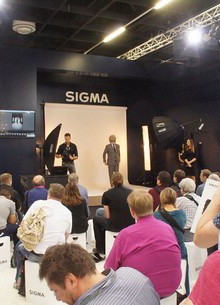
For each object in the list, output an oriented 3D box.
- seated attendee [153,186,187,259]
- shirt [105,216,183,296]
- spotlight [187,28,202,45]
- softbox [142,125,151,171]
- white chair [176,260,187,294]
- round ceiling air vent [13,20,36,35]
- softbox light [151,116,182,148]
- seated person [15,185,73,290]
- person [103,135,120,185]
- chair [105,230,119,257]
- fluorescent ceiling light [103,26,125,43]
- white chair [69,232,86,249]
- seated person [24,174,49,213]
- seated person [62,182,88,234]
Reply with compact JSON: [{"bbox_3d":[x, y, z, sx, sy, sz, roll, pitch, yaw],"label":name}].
[{"bbox_3d":[0.730,1.002,4.220,0.460,1.170,0.740,-1,0,-5],"label":"seated attendee"},{"bbox_3d":[0.265,0.803,2.850,0.600,0.630,0.420,-1,1,-9],"label":"shirt"},{"bbox_3d":[2.159,-2.956,8.800,0.380,0.400,0.400,-1,36,14],"label":"spotlight"},{"bbox_3d":[1.307,-0.166,12.200,0.300,1.660,0.320,-3,0,30],"label":"softbox"},{"bbox_3d":[0.693,1.333,3.850,0.300,0.440,0.300,-1,1,0],"label":"white chair"},{"bbox_3d":[-2.490,-3.615,10.050,0.600,0.210,0.600,-1,0,-26],"label":"round ceiling air vent"},{"bbox_3d":[1.804,-0.608,10.900,0.580,1.030,1.030,-17,-11,40],"label":"softbox light"},{"bbox_3d":[-0.728,0.946,3.830,0.620,1.250,0.800,-1,1,-3],"label":"seated person"},{"bbox_3d":[0.067,0.314,11.500,0.570,1.780,0.320,-1,0,-5],"label":"person"},{"bbox_3d":[0.098,1.329,5.020,0.300,0.440,0.300,-1,1,2],"label":"chair"},{"bbox_3d":[0.152,-3.964,11.600,0.140,0.100,1.530,-1,1,-26],"label":"fluorescent ceiling light"},{"bbox_3d":[-0.484,1.337,4.900,0.300,0.440,0.300,-1,1,0],"label":"white chair"},{"bbox_3d":[-1.139,0.949,5.450,0.530,1.220,0.750,-1,1,2],"label":"seated person"},{"bbox_3d":[-0.530,1.014,5.280,0.450,1.150,0.740,-1,0,2],"label":"seated person"}]

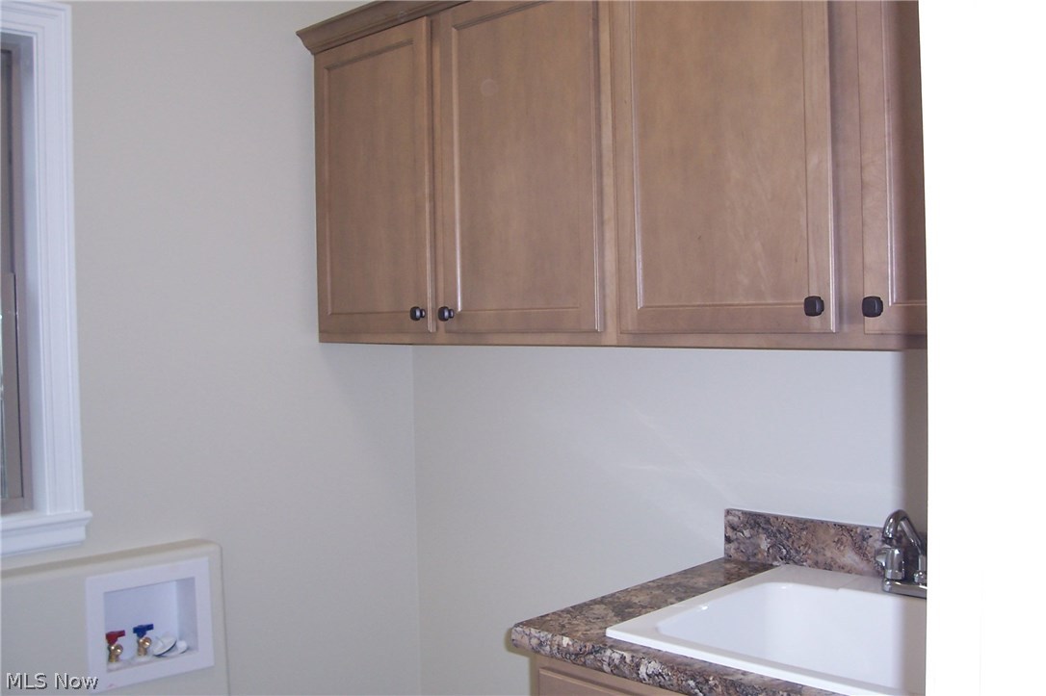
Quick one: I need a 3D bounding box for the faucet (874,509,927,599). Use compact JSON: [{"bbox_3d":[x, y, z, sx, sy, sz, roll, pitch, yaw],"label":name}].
[{"bbox_3d":[0.646,0.349,1.664,0.170,0.163,0.185,1,2,45],"label":"faucet"}]

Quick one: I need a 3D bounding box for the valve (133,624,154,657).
[{"bbox_3d":[-0.822,0.638,2.149,0.044,0.068,0.046,1,2,45],"label":"valve"}]

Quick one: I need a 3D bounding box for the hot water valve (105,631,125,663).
[{"bbox_3d":[-0.865,0.639,2.105,0.044,0.068,0.046,1,2,45],"label":"hot water valve"}]

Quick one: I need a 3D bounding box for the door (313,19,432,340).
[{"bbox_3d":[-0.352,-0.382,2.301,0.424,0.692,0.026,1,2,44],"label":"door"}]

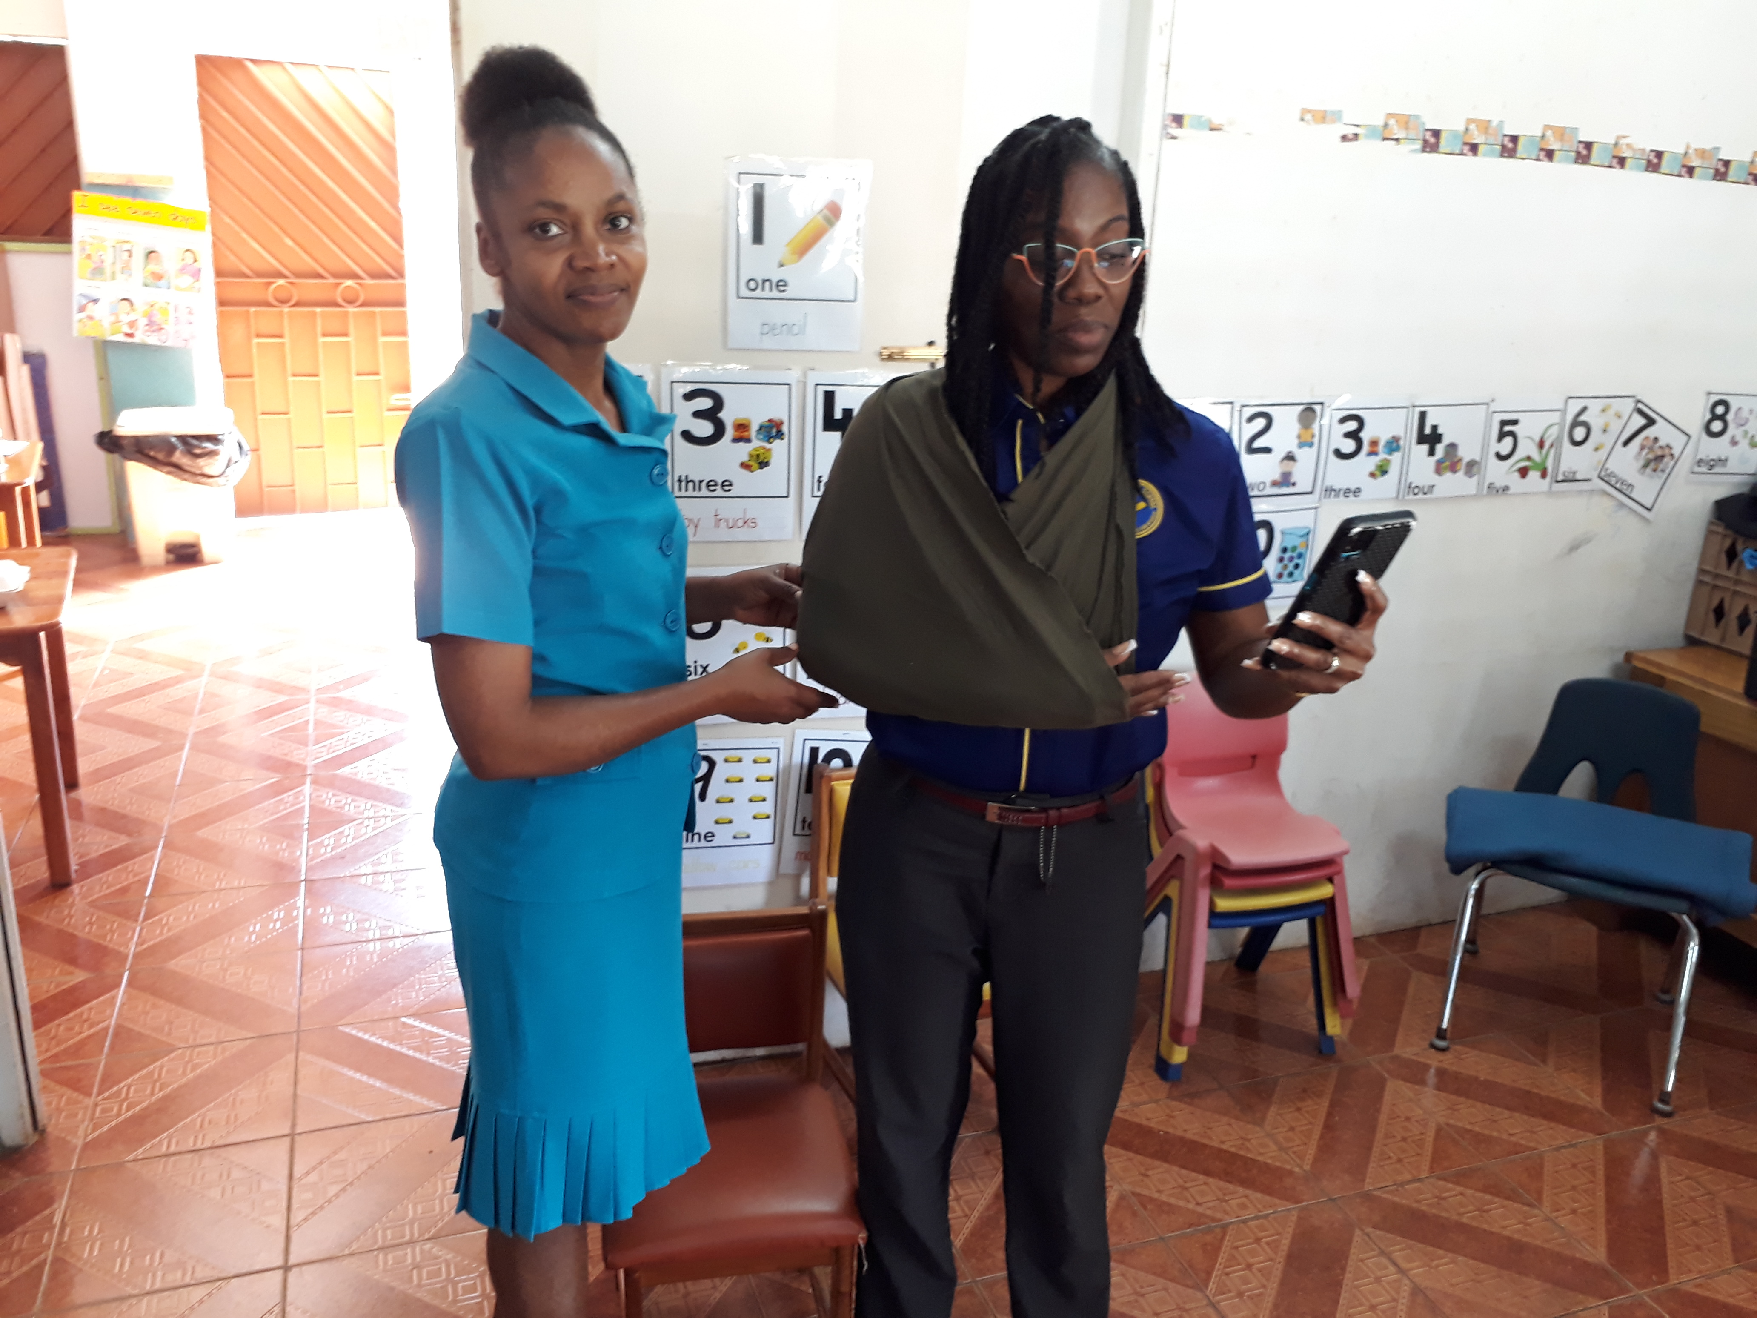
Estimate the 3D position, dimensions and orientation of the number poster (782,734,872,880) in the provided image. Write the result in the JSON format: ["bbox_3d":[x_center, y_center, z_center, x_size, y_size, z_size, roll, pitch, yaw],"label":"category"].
[{"bbox_3d":[-0.057,0.268,2.516,0.223,0.287,0.008,2,17,-17],"label":"number poster"}]

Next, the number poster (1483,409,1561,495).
[{"bbox_3d":[1.395,-0.446,2.969,0.188,0.184,0.008,-5,19,-20],"label":"number poster"}]

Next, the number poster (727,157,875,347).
[{"bbox_3d":[-0.129,-0.645,2.199,0.226,0.293,0.008,-3,18,-16],"label":"number poster"}]

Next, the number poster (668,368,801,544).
[{"bbox_3d":[-0.244,-0.335,2.264,0.222,0.289,0.008,-2,18,-16],"label":"number poster"}]

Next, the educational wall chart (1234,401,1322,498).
[{"bbox_3d":[0.807,-0.416,2.749,0.200,0.194,0.008,-5,19,-20],"label":"educational wall chart"}]

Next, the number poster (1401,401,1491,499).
[{"bbox_3d":[1.199,-0.437,2.895,0.202,0.202,0.008,-5,19,-20],"label":"number poster"}]

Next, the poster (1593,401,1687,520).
[{"bbox_3d":[1.728,-0.449,3.097,0.202,0.210,0.008,21,8,-26],"label":"poster"}]

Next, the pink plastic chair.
[{"bbox_3d":[0.717,0.388,2.712,0.420,0.680,0.410,-3,18,-20],"label":"pink plastic chair"}]

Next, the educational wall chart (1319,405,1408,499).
[{"bbox_3d":[1.004,-0.425,2.823,0.198,0.197,0.008,-5,19,-20],"label":"educational wall chart"}]

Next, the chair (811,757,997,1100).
[{"bbox_3d":[0.073,0.520,2.394,0.315,0.640,0.380,-5,19,-24],"label":"chair"}]

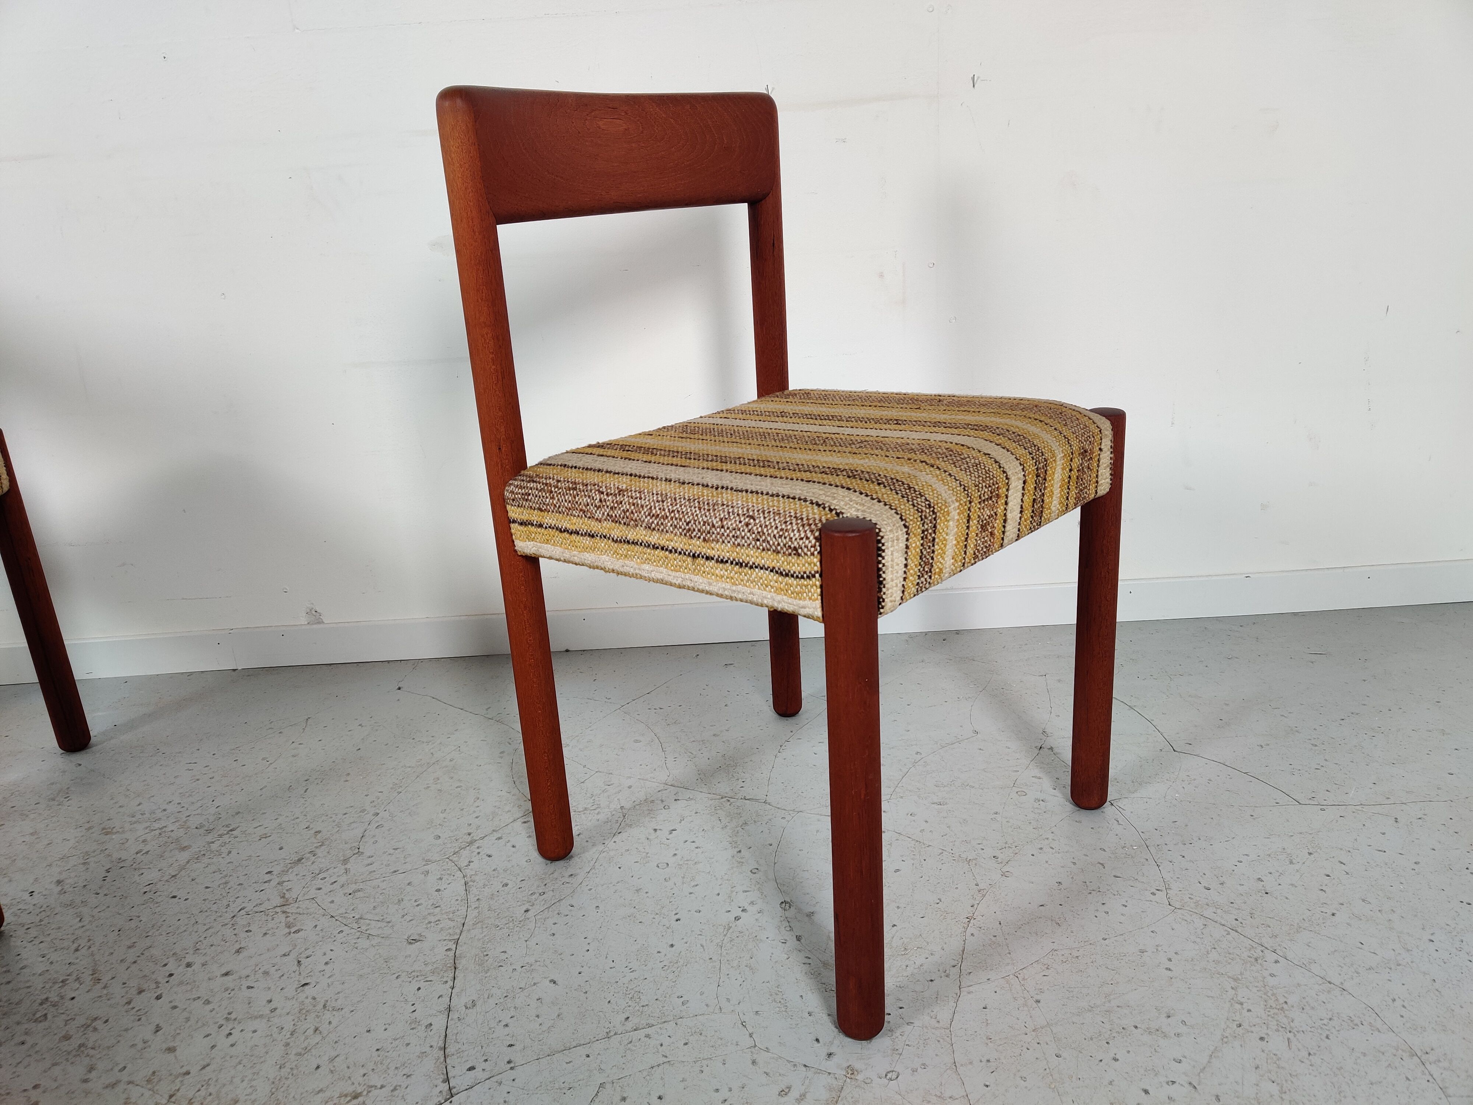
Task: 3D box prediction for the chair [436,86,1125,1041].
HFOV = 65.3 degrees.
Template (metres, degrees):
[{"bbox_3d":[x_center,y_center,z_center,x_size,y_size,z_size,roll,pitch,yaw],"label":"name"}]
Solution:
[{"bbox_3d":[0.065,-0.061,1.143,0.475,0.780,0.479,13,25,39],"label":"chair"}]

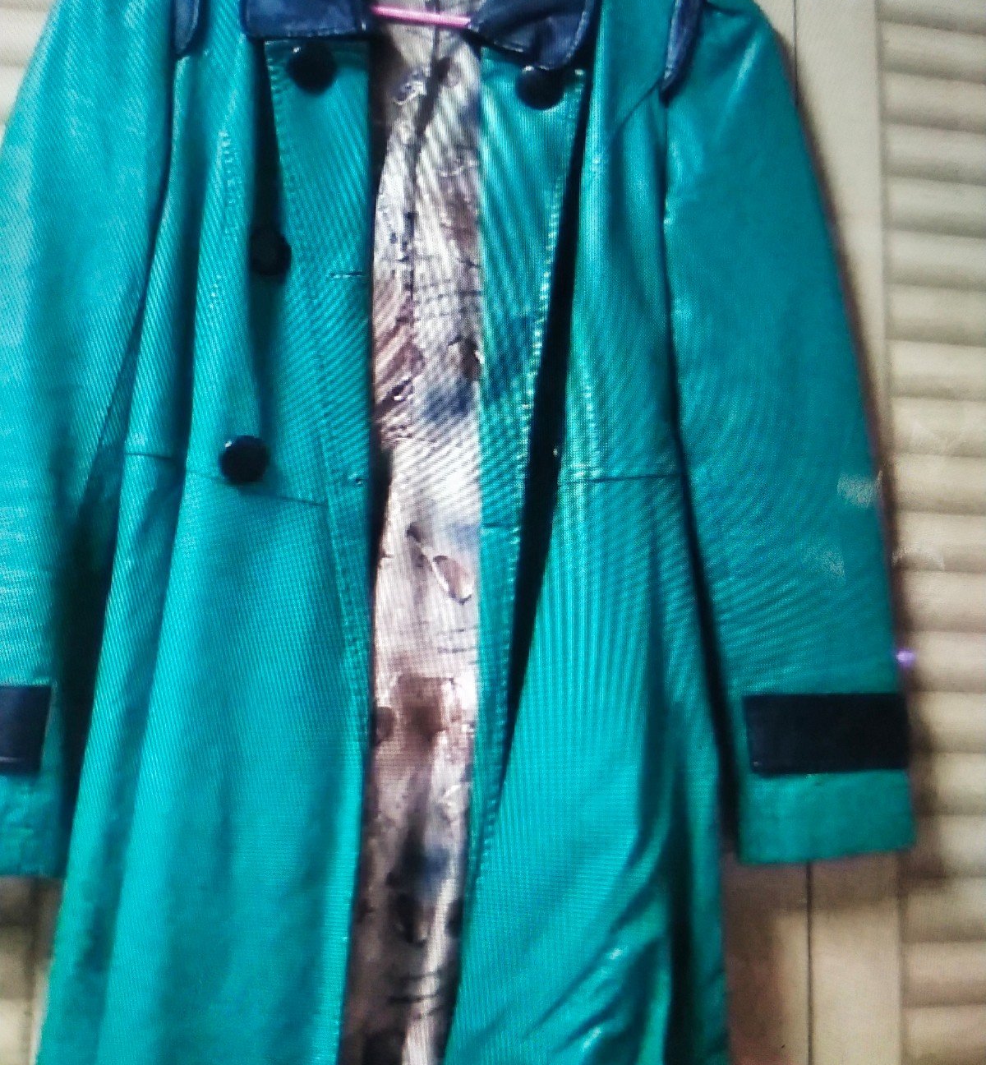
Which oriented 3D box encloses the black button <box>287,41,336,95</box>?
[{"bbox_3d":[-0.126,-0.324,0.795,0.034,0.034,0.011,3,-8,-7],"label":"black button"}]

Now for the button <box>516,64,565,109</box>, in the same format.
[{"bbox_3d":[0.034,-0.318,0.810,0.034,0.034,0.011,3,-8,-7],"label":"button"}]

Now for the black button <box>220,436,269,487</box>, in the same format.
[{"bbox_3d":[-0.167,-0.048,0.767,0.033,0.033,0.011,3,-8,-7],"label":"black button"}]

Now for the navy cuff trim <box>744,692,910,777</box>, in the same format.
[{"bbox_3d":[0.234,0.142,0.800,0.116,0.054,0.030,-1,-7,-7],"label":"navy cuff trim"}]

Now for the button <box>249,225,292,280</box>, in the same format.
[{"bbox_3d":[-0.156,-0.194,0.790,0.033,0.033,0.011,2,-7,-3],"label":"button"}]

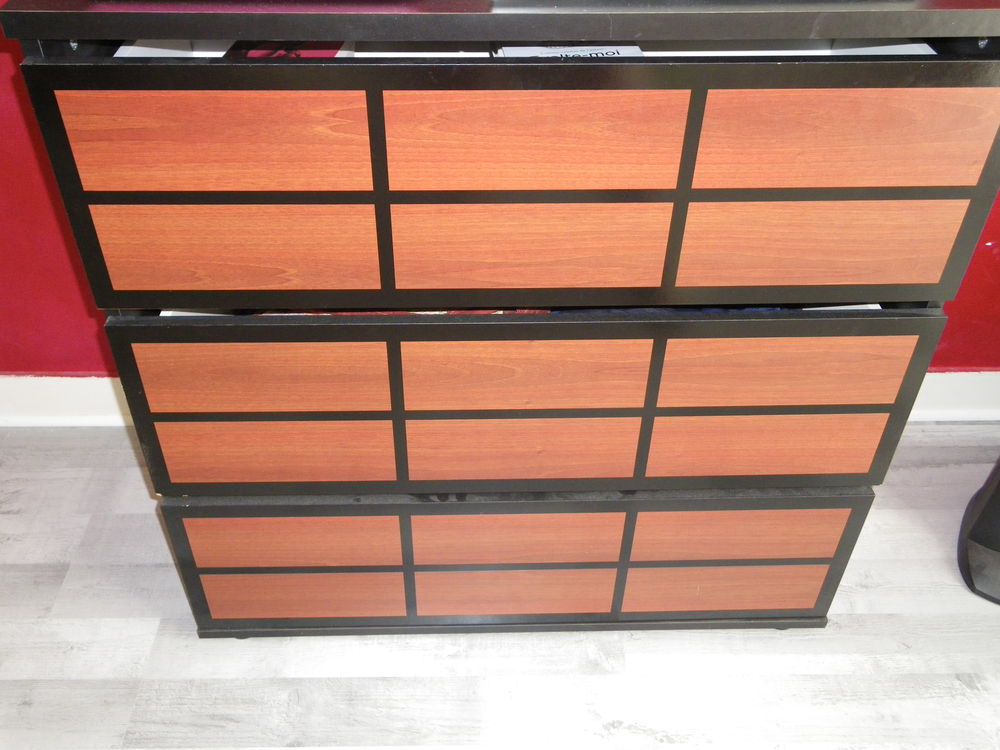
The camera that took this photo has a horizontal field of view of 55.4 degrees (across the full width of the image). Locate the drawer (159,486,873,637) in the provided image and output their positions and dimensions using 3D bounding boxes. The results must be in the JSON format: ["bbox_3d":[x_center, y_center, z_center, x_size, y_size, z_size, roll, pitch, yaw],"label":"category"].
[{"bbox_3d":[0.024,0.222,1.146,0.800,0.228,0.018,-1,40,-2],"label":"drawer"}]

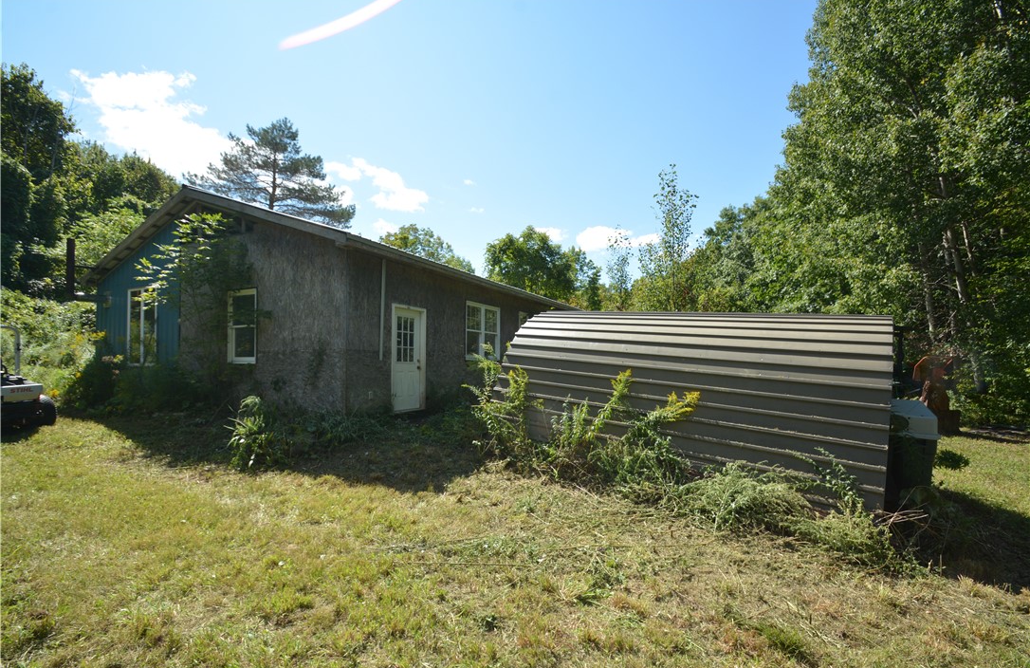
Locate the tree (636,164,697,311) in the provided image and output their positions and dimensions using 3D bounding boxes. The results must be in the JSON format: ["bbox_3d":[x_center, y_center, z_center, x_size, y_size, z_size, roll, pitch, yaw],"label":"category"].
[{"bbox_3d":[5.816,-2.077,16.500,2.334,8.937,2.334,0,-3,0],"label":"tree"}]

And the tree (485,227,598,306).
[{"bbox_3d":[1.702,-2.090,28.000,7.425,9.867,7.425,0,-3,0],"label":"tree"}]

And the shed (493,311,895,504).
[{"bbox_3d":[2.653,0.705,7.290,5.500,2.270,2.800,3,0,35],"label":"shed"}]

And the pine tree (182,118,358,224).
[{"bbox_3d":[-13.657,-4.807,24.000,9.441,14.518,9.441,0,-3,0],"label":"pine tree"}]

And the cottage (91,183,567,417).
[{"bbox_3d":[-4.108,-0.496,15.261,9.450,4.980,13.500,-2,-3,26],"label":"cottage"}]

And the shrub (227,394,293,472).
[{"bbox_3d":[-3.200,1.235,5.400,0.840,0.930,0.800,0,-3,0],"label":"shrub"}]

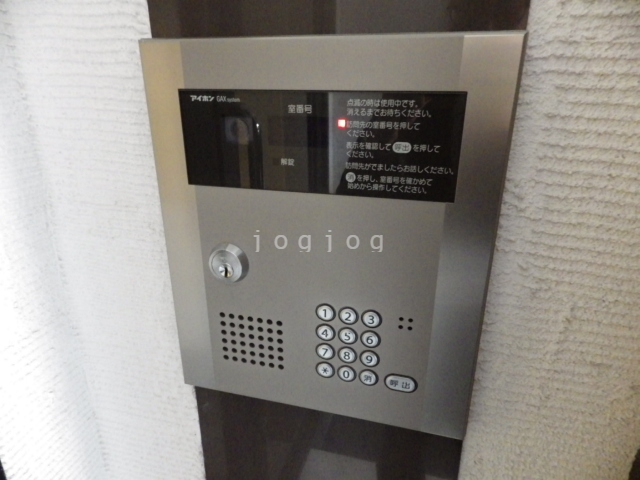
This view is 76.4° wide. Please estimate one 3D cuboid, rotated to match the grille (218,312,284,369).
[{"bbox_3d":[-0.062,0.092,0.372,0.061,0.052,0.005,6,21,14],"label":"grille"}]

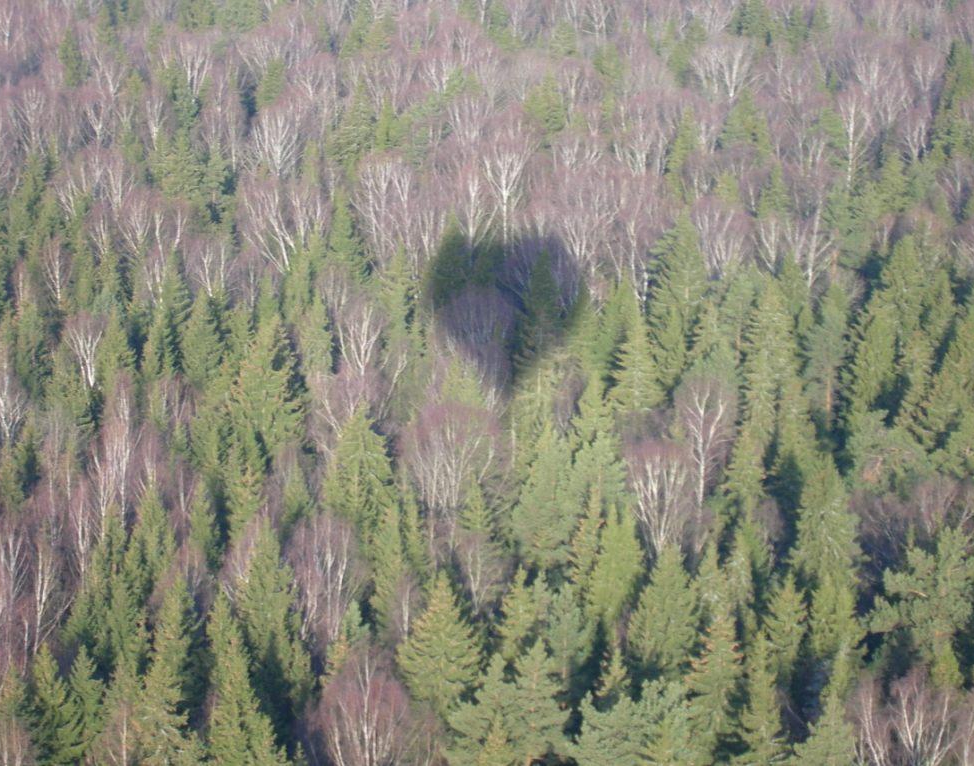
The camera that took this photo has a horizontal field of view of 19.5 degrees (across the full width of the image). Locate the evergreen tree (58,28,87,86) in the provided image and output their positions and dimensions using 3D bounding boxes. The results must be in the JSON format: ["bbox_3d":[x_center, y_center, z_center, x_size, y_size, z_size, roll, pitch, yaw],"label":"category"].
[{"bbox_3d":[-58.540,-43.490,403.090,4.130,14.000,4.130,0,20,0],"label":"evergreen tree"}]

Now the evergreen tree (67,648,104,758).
[{"bbox_3d":[-30.940,26.330,220.770,2.720,12.500,2.720,0,20,0],"label":"evergreen tree"}]

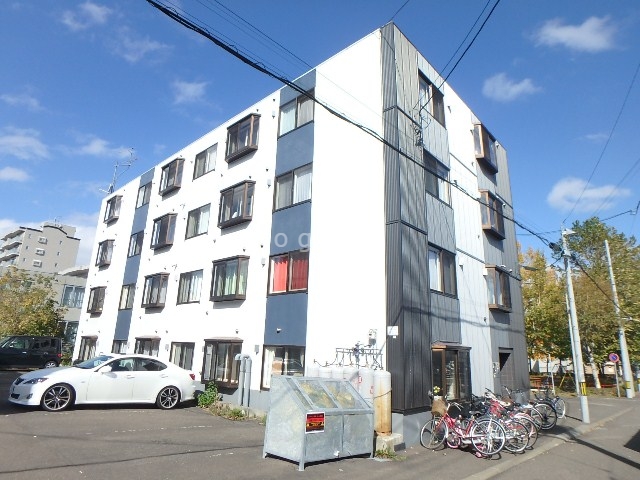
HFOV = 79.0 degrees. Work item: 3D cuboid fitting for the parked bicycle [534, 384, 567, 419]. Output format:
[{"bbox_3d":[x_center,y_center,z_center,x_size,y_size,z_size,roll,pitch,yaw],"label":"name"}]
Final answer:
[{"bbox_3d":[7.666,5.383,12.987,0.560,1.020,1.720,3,-16,-2],"label":"parked bicycle"}]

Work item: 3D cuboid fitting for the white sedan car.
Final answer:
[{"bbox_3d":[-5.758,3.952,10.909,4.580,1.420,1.795,20,-24,-41],"label":"white sedan car"}]

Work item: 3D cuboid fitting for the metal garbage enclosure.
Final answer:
[{"bbox_3d":[0.049,3.123,6.824,0.907,1.271,1.713,-14,-25,43],"label":"metal garbage enclosure"}]

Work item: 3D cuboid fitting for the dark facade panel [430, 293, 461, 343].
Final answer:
[{"bbox_3d":[3.278,2.070,10.030,0.080,1.177,1.691,-12,-21,41],"label":"dark facade panel"}]

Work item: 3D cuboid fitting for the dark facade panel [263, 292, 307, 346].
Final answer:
[{"bbox_3d":[-0.994,2.367,11.421,1.760,1.455,0.100,-12,-21,41],"label":"dark facade panel"}]

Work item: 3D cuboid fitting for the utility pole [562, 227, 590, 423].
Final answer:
[{"bbox_3d":[8.384,2.608,12.864,0.280,6.313,0.280,-12,-21,41],"label":"utility pole"}]

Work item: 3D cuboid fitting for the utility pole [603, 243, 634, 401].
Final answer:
[{"bbox_3d":[15.829,4.023,20.797,0.340,8.329,0.340,-12,-21,41],"label":"utility pole"}]

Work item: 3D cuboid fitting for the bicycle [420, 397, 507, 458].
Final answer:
[{"bbox_3d":[2.835,3.815,8.034,1.740,1.040,0.560,-3,-16,18],"label":"bicycle"}]

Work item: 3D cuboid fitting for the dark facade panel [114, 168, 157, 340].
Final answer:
[{"bbox_3d":[-9.016,0.547,18.994,1.588,8.530,0.100,-12,-21,41],"label":"dark facade panel"}]

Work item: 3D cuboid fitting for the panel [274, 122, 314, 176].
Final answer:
[{"bbox_3d":[-0.830,-2.982,12.927,1.742,1.445,0.100,-12,-21,41],"label":"panel"}]

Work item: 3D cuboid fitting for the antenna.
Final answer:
[{"bbox_3d":[-13.532,-4.571,26.163,2.111,3.493,1.200,1,-16,4],"label":"antenna"}]

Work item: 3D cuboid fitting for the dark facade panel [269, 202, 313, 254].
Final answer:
[{"bbox_3d":[-0.916,-0.298,12.251,1.750,1.450,0.100,-12,-21,41],"label":"dark facade panel"}]

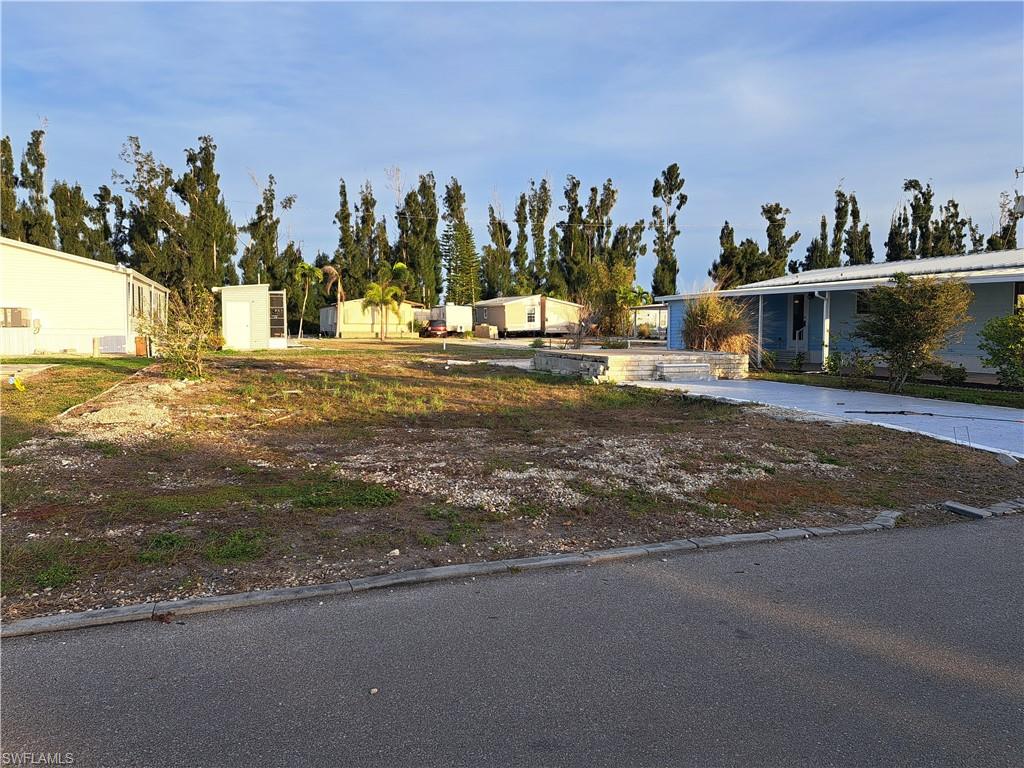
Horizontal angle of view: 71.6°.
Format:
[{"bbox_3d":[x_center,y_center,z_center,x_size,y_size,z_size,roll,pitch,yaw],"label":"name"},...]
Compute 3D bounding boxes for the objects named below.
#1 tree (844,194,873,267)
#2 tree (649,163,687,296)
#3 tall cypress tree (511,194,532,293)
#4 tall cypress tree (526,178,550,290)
[{"bbox_3d":[44.427,-15.600,92.035,3.733,18.110,3.733,0,5,0],"label":"tree"},{"bbox_3d":[18.214,-15.934,83.981,4.322,20.087,4.322,0,5,0],"label":"tree"},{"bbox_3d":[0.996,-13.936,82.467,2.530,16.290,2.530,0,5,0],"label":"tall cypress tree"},{"bbox_3d":[3.199,-15.600,87.250,3.156,18.914,3.156,0,5,2],"label":"tall cypress tree"}]

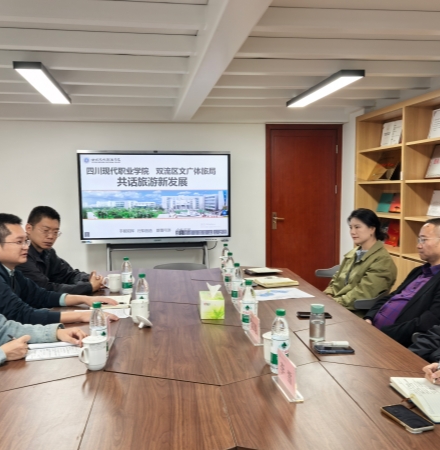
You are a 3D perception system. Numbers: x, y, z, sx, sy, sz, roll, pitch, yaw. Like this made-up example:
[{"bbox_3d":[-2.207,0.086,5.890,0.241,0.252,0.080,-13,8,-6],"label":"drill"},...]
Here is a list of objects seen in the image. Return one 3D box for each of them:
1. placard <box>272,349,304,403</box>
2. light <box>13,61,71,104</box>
[{"bbox_3d":[0.225,0.494,1.556,0.046,0.100,0.197,-1,4,-8],"label":"placard"},{"bbox_3d":[-1.311,-1.049,3.567,0.170,0.052,1.220,-1,4,-9],"label":"light"}]

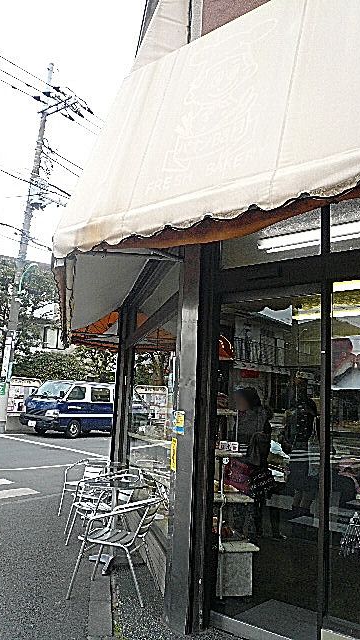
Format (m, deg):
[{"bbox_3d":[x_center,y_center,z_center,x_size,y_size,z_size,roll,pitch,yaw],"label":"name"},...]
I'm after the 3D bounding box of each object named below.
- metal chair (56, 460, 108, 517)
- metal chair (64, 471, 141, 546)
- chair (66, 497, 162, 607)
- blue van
[{"bbox_3d":[-1.108,2.055,6.410,0.510,0.710,0.580,-2,-10,26],"label":"metal chair"},{"bbox_3d":[-0.825,1.912,5.412,0.580,0.710,0.510,5,-9,-13],"label":"metal chair"},{"bbox_3d":[-0.459,1.699,3.940,0.580,0.710,0.510,1,-9,11],"label":"chair"},{"bbox_3d":[-3.701,3.404,19.776,1.690,1.950,4.500,-3,-11,32],"label":"blue van"}]

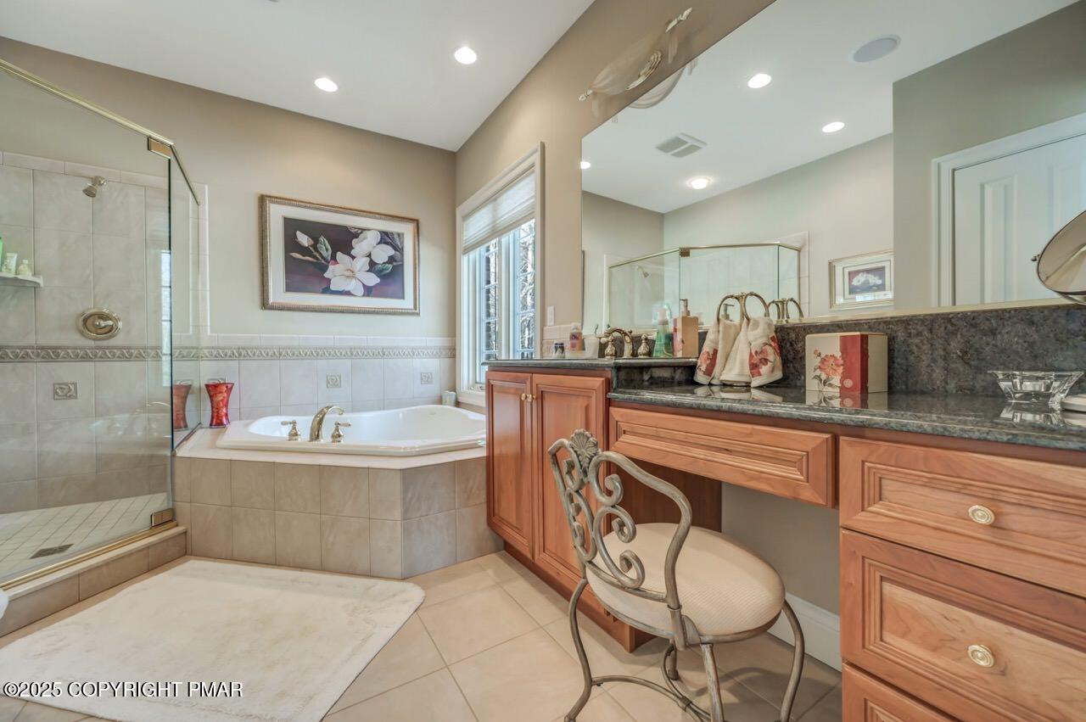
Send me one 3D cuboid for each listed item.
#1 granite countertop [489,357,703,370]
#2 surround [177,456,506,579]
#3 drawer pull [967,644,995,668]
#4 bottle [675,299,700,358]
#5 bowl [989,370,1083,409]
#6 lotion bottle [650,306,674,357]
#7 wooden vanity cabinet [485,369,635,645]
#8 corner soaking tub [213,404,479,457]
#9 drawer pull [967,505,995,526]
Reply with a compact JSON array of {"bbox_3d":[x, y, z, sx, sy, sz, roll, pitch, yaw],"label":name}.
[{"bbox_3d":[0.197,0.007,1.745,0.573,0.032,0.891,-1,0,-33],"label":"granite countertop"},{"bbox_3d":[-0.961,0.676,2.018,1.522,0.469,0.361,0,0,12],"label":"surround"},{"bbox_3d":[0.624,0.418,0.600,0.027,0.028,0.028,-1,0,-33],"label":"drawer pull"},{"bbox_3d":[0.519,-0.116,1.533,0.082,0.214,0.046,-1,0,-33],"label":"bottle"},{"bbox_3d":[0.933,0.053,0.802,0.116,0.062,0.116,-1,0,-33],"label":"bowl"},{"bbox_3d":[0.466,-0.113,1.636,0.065,0.208,0.080,-1,0,-33],"label":"lotion bottle"},{"bbox_3d":[0.202,0.463,1.771,0.544,0.880,0.848,-1,0,-33],"label":"wooden vanity cabinet"},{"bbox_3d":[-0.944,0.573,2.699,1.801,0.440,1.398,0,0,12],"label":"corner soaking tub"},{"bbox_3d":[0.623,0.218,0.598,0.027,0.028,0.028,-1,0,-33],"label":"drawer pull"}]

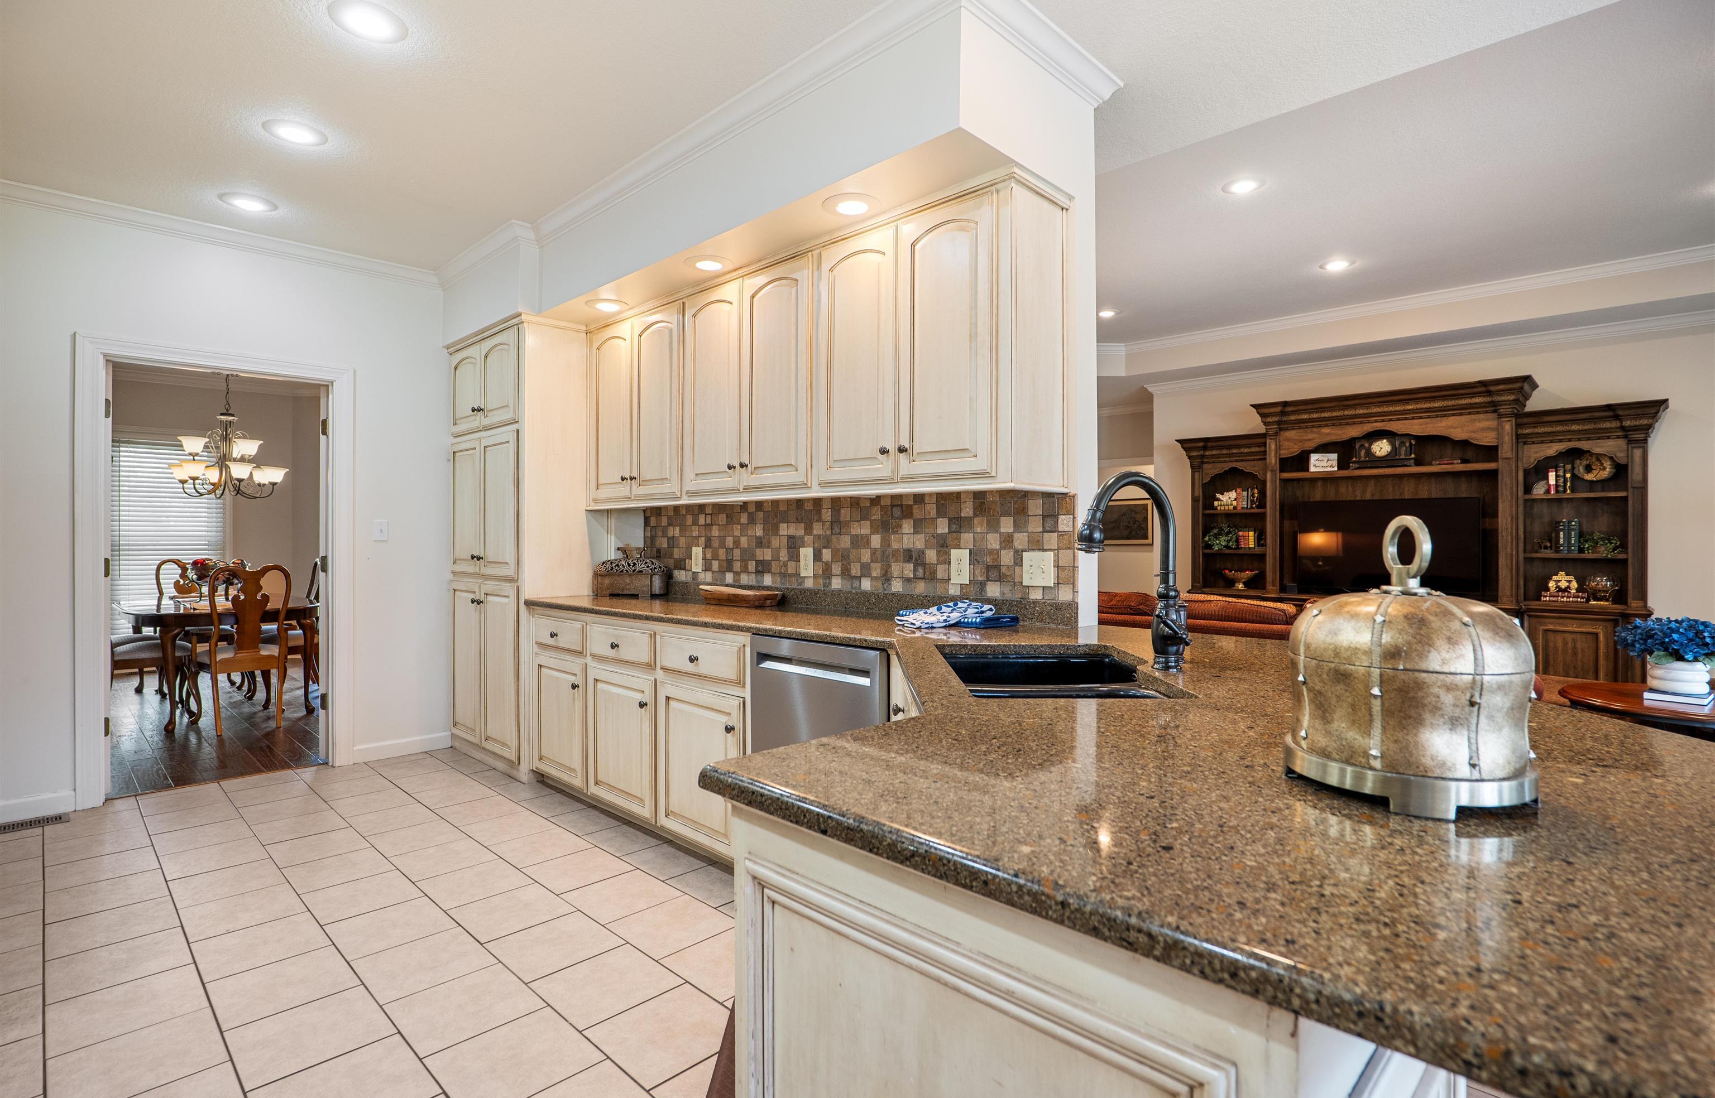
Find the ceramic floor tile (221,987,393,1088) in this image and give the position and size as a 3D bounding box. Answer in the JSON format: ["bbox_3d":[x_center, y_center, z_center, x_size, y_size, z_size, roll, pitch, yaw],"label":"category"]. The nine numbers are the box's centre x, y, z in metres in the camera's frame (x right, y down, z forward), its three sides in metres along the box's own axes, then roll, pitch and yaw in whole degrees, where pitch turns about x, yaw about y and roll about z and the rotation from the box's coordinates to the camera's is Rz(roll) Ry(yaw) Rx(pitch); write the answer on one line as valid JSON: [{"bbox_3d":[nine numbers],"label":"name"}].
[{"bbox_3d":[-1.326,1.180,1.850,0.297,0.010,0.293,0,0,43],"label":"ceramic floor tile"}]

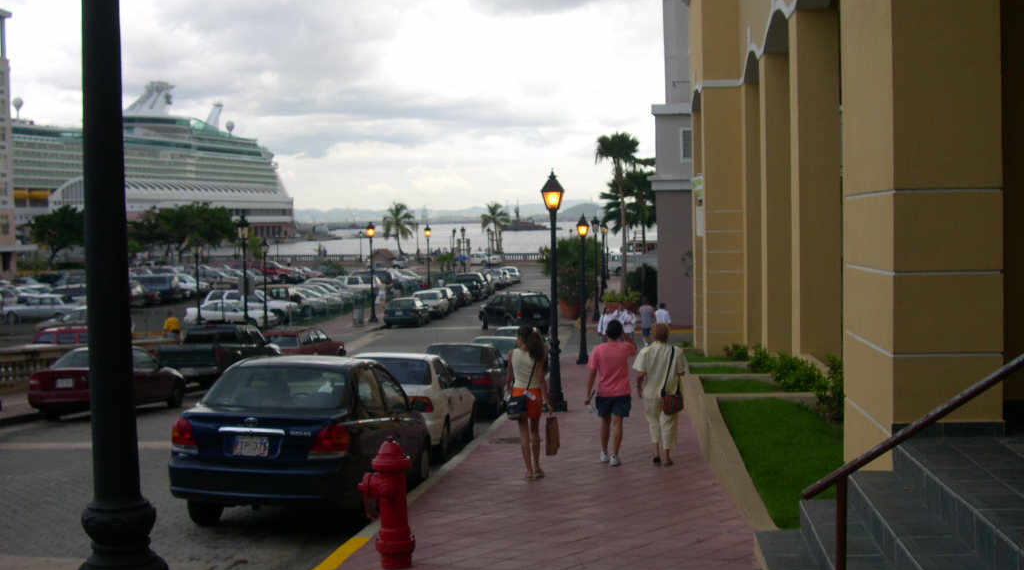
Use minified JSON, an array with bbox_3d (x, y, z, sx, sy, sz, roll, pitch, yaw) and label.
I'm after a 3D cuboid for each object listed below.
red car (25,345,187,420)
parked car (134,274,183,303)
[{"bbox_3d":[-8.254,1.973,23.400,1.680,1.370,4.250,-1,0,5],"label":"red car"},{"bbox_3d":[-25.037,0.172,77.000,4.600,1.850,1.850,-1,3,7],"label":"parked car"}]

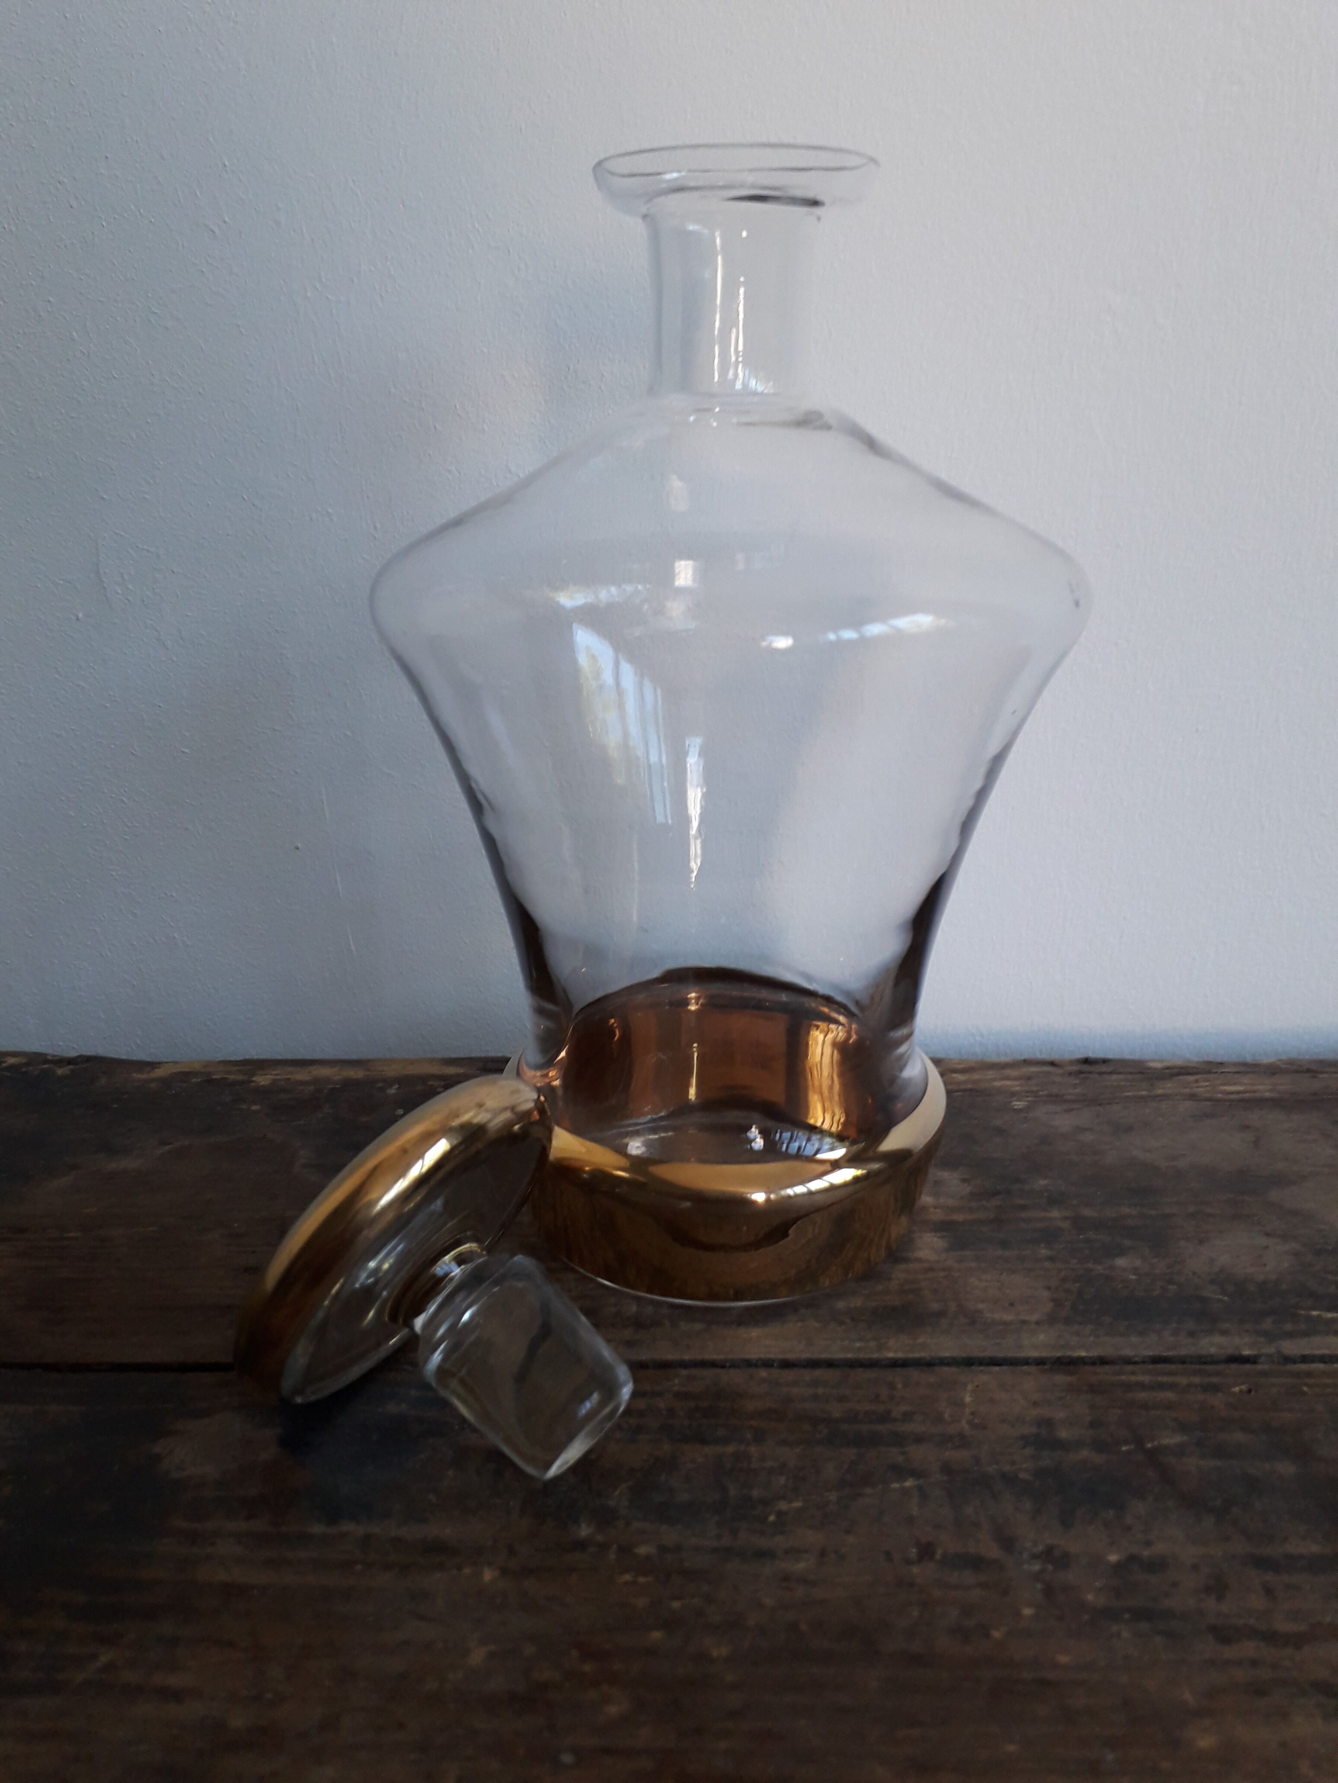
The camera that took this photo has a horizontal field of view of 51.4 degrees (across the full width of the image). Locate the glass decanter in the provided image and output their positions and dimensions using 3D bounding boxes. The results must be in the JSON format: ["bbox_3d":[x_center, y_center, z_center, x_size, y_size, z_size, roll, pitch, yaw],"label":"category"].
[{"bbox_3d":[0.013,-0.035,0.316,0.152,0.231,0.152,0,18,0],"label":"glass decanter"}]

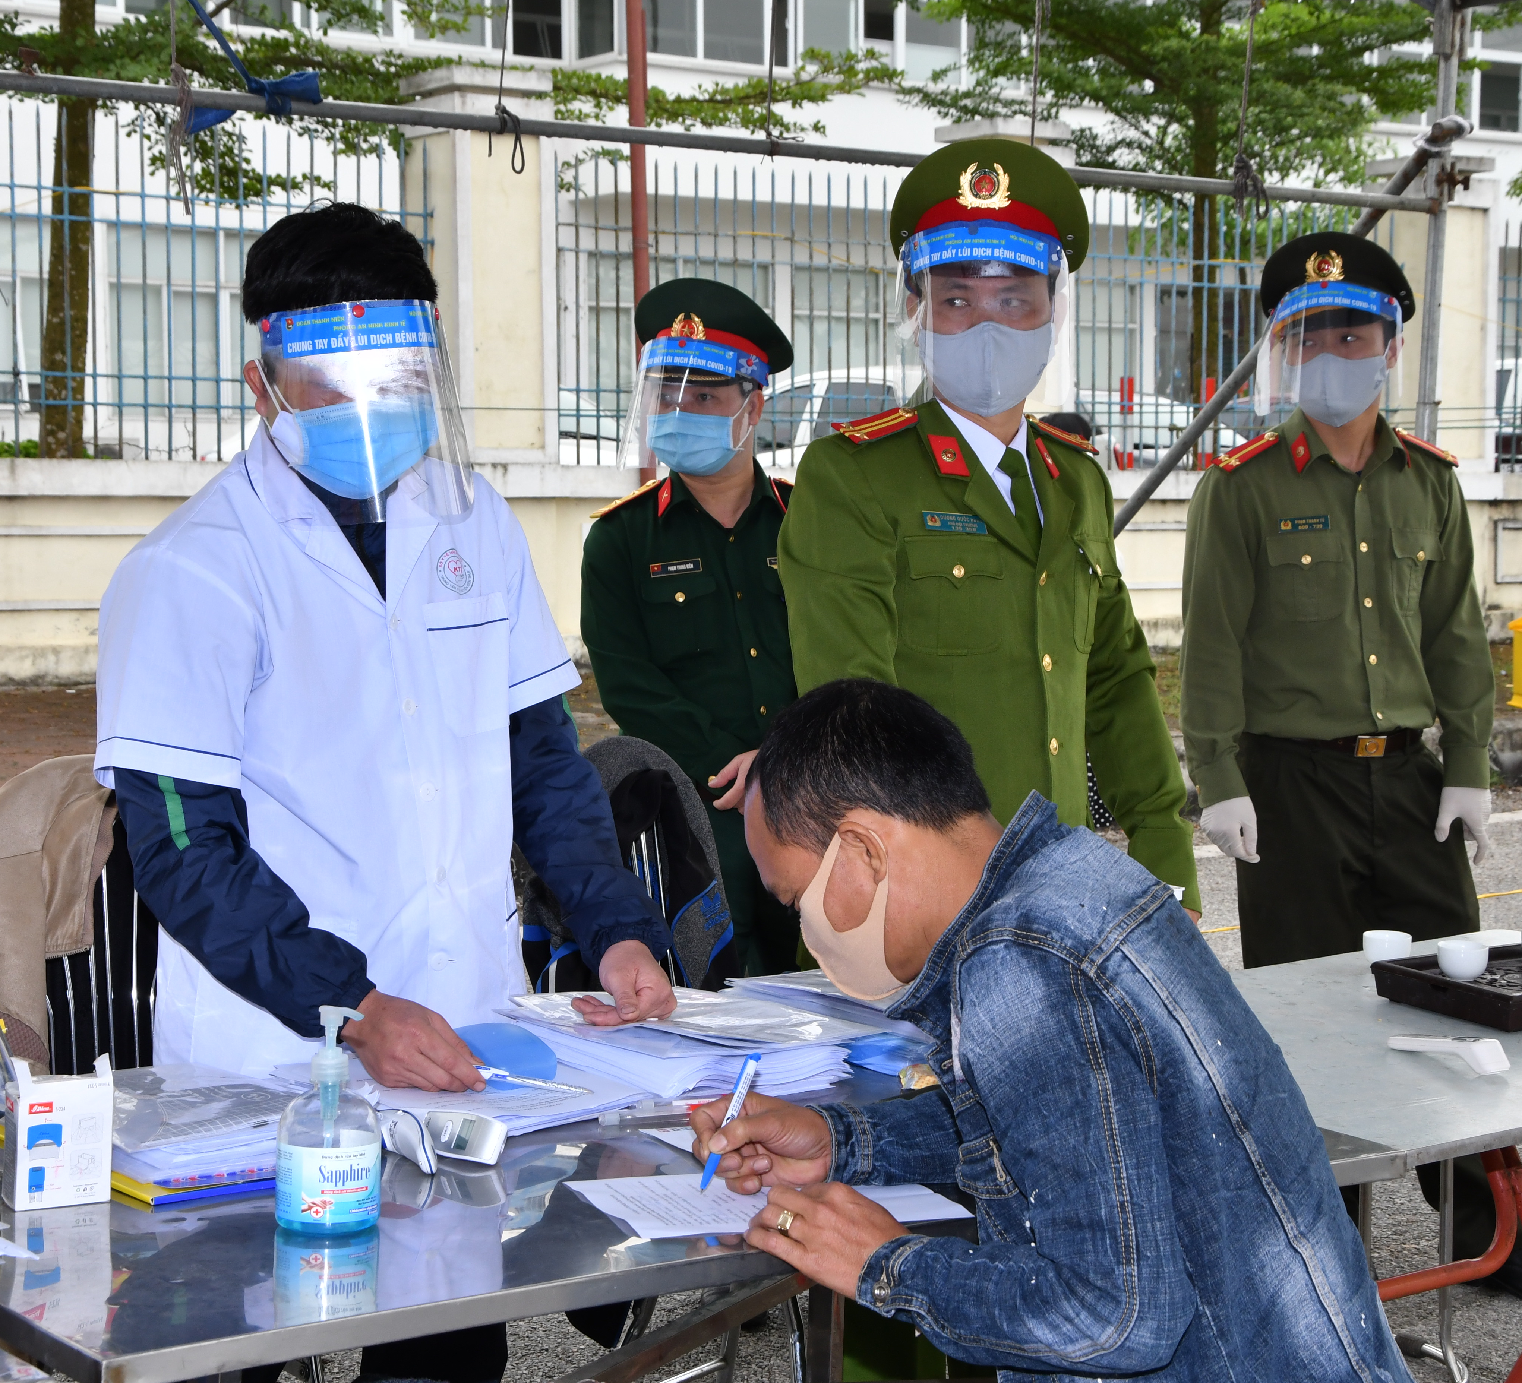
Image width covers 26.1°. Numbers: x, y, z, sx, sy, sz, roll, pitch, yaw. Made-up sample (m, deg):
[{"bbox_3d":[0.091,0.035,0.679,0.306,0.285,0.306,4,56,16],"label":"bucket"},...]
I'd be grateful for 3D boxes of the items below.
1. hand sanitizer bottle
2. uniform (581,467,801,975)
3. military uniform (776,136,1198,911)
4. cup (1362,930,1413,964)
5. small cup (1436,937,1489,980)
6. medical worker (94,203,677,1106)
[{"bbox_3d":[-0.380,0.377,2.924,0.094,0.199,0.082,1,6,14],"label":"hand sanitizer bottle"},{"bbox_3d":[-0.072,0.300,5.358,0.500,1.340,0.350,-2,6,-20],"label":"uniform"},{"bbox_3d":[0.275,0.234,4.075,0.540,1.810,0.360,-3,7,-27],"label":"military uniform"},{"bbox_3d":[0.802,0.333,4.212,0.063,0.044,0.063,0,5,0],"label":"cup"},{"bbox_3d":[0.859,0.330,4.029,0.063,0.044,0.063,0,5,0],"label":"small cup"},{"bbox_3d":[-0.410,0.346,3.473,0.580,1.710,0.480,-3,7,-30],"label":"medical worker"}]

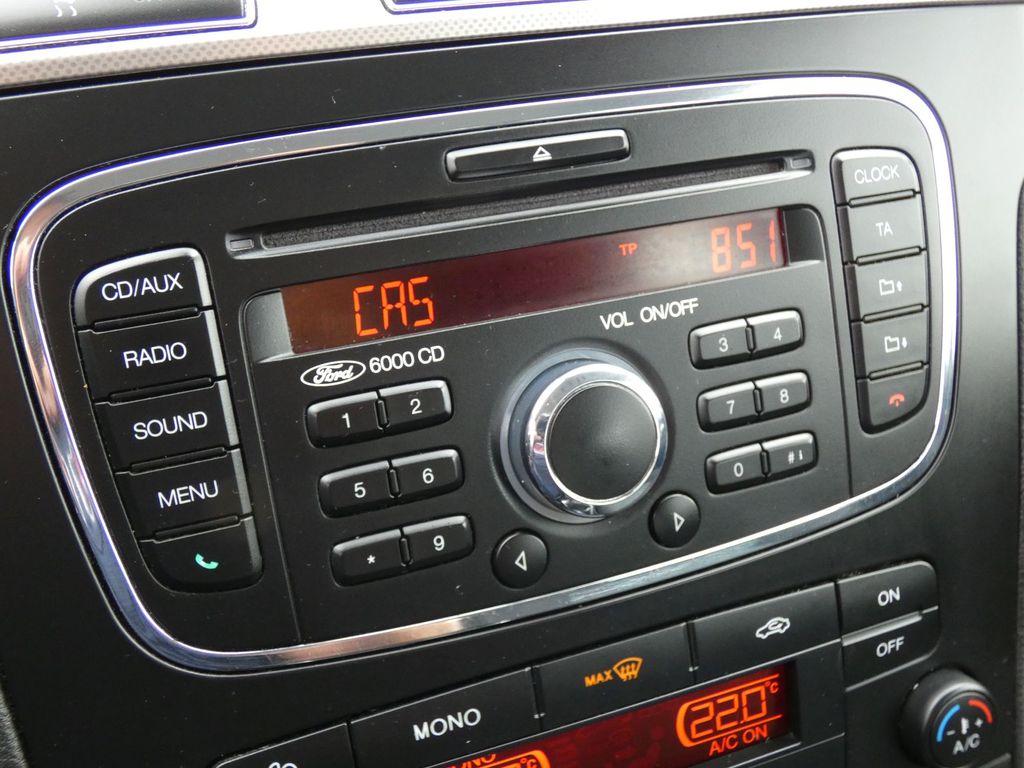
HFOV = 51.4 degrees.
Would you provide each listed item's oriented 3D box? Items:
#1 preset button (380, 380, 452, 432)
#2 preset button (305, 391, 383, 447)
[{"bbox_3d":[-0.021,0.005,0.233,0.016,0.011,0.003,-11,9,-18],"label":"preset button"},{"bbox_3d":[-0.036,0.008,0.228,0.016,0.011,0.003,-11,9,-18],"label":"preset button"}]

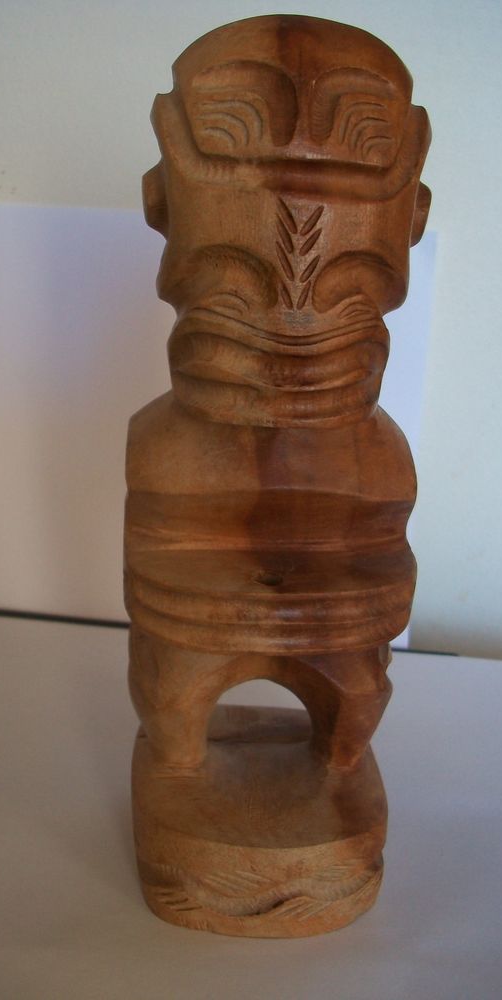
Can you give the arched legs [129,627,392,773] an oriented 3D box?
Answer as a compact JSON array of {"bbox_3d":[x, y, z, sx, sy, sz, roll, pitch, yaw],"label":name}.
[{"bbox_3d":[0.002,0.051,0.260,0.065,0.036,0.037,3,17,-2],"label":"arched legs"}]

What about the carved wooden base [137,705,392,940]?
[{"bbox_3d":[0.001,0.082,0.259,0.063,0.027,0.060,3,17,-2],"label":"carved wooden base"}]

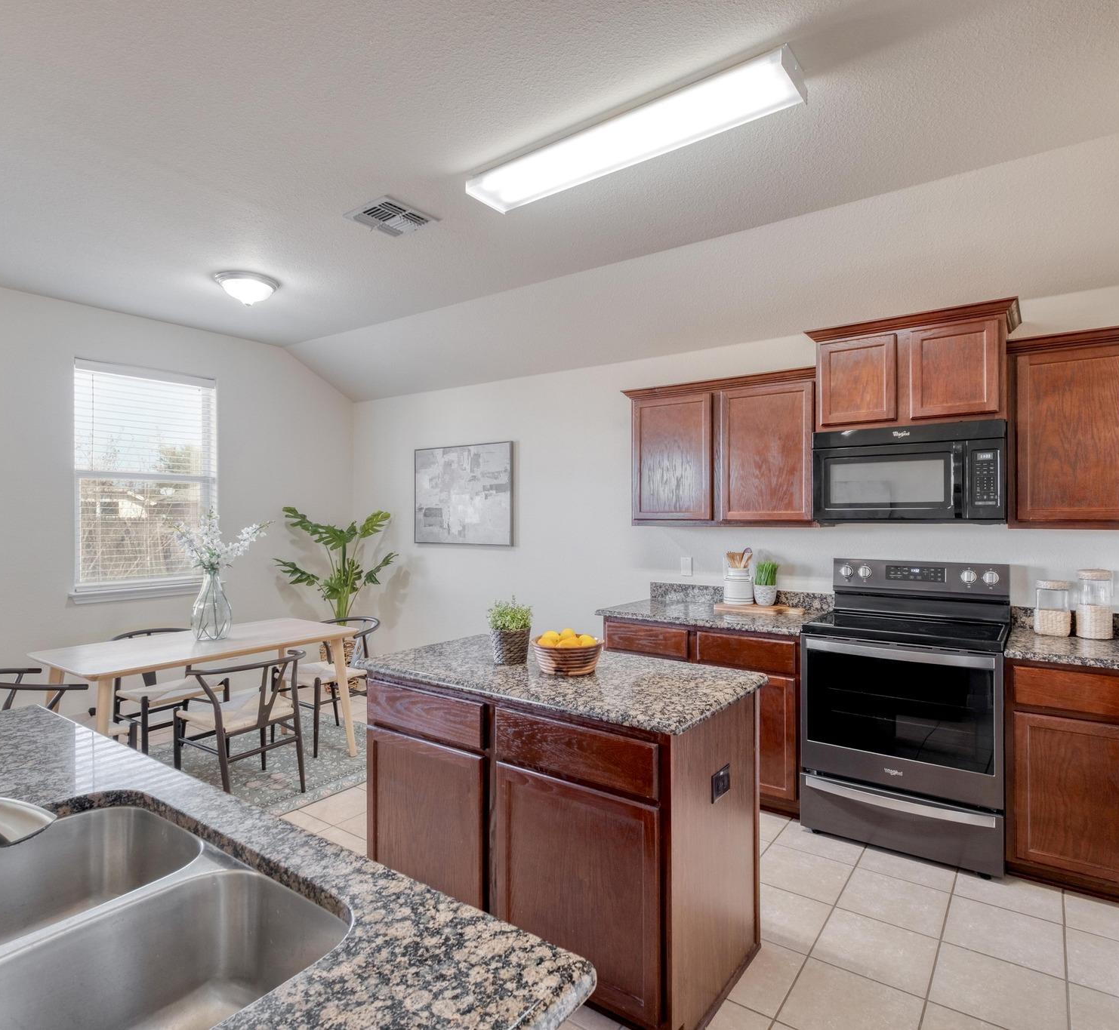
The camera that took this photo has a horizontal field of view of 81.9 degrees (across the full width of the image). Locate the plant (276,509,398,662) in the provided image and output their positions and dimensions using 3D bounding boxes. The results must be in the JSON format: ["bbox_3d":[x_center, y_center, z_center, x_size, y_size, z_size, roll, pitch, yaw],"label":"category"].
[{"bbox_3d":[-1.787,0.673,5.217,0.780,1.501,0.780,0,0,35],"label":"plant"}]

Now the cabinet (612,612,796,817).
[{"bbox_3d":[0.852,0.997,3.493,1.065,0.877,0.620,0,0,36],"label":"cabinet"}]

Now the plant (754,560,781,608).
[{"bbox_3d":[1.146,0.381,3.570,0.132,0.250,0.132,0,0,35],"label":"plant"}]

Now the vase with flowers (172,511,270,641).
[{"bbox_3d":[-1.885,0.335,3.580,0.450,0.700,0.450,0,0,36],"label":"vase with flowers"}]

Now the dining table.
[{"bbox_3d":[-1.880,1.055,3.472,0.830,0.738,1.380,0,0,35],"label":"dining table"}]

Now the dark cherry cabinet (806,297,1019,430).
[{"bbox_3d":[1.648,-0.640,3.035,0.835,0.485,0.430,0,0,36],"label":"dark cherry cabinet"}]

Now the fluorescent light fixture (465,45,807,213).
[{"bbox_3d":[0.194,-1.300,2.256,1.240,0.070,0.215,0,0,36],"label":"fluorescent light fixture"}]

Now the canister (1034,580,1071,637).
[{"bbox_3d":[2.166,0.408,2.834,0.128,0.237,0.128,0,0,35],"label":"canister"}]

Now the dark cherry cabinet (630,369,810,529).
[{"bbox_3d":[0.927,-0.331,3.645,1.110,0.797,0.350,0,0,35],"label":"dark cherry cabinet"}]

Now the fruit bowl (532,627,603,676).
[{"bbox_3d":[0.026,0.459,2.178,0.237,0.125,0.237,0,0,0],"label":"fruit bowl"}]

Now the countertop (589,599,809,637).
[{"bbox_3d":[0.845,0.542,3.516,1.085,0.035,0.655,0,0,35],"label":"countertop"}]

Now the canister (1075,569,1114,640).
[{"bbox_3d":[2.287,0.383,2.756,0.130,0.288,0.130,0,0,35],"label":"canister"}]

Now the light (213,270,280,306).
[{"bbox_3d":[-1.760,-1.257,3.630,0.336,0.125,0.336,0,0,35],"label":"light"}]

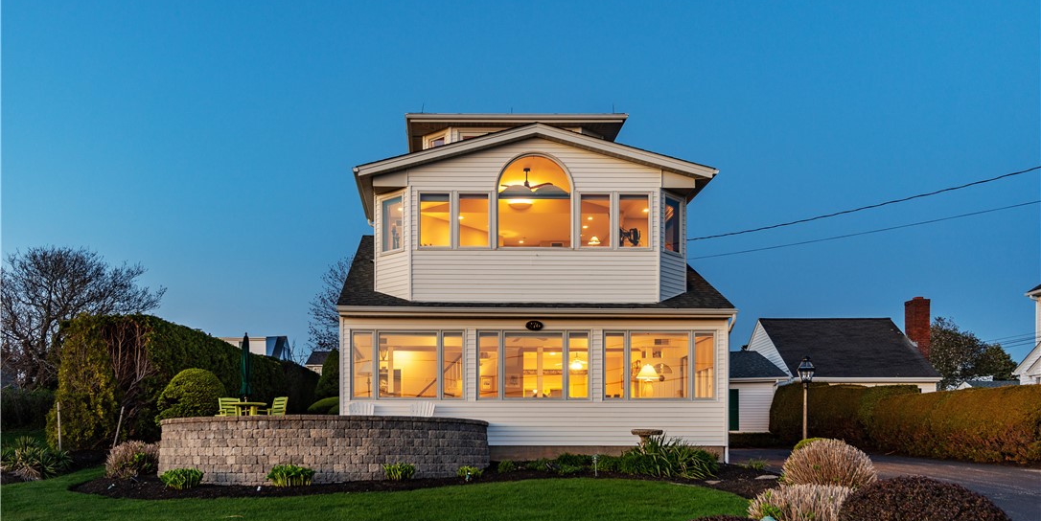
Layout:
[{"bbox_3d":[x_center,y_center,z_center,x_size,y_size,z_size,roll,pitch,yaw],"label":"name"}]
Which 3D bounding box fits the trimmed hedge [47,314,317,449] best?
[{"bbox_3d":[-8.600,3.500,23.000,1.700,2.800,13.000,0,-8,3],"label":"trimmed hedge"}]

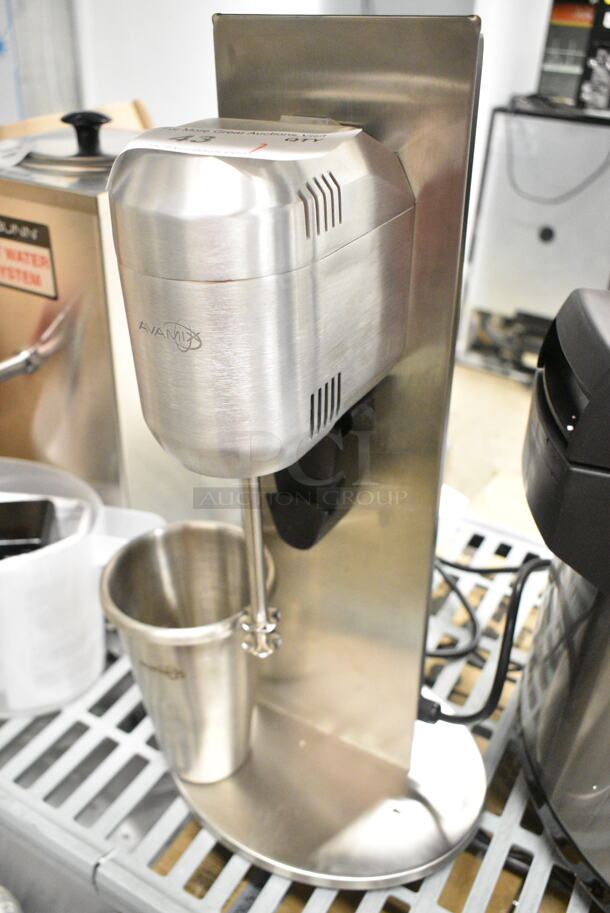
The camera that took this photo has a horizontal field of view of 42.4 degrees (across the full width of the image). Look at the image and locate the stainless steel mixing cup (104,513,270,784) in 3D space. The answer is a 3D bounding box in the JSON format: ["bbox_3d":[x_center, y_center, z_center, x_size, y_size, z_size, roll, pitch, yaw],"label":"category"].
[{"bbox_3d":[-0.075,0.149,0.561,0.112,0.178,0.112,0,36,0],"label":"stainless steel mixing cup"}]

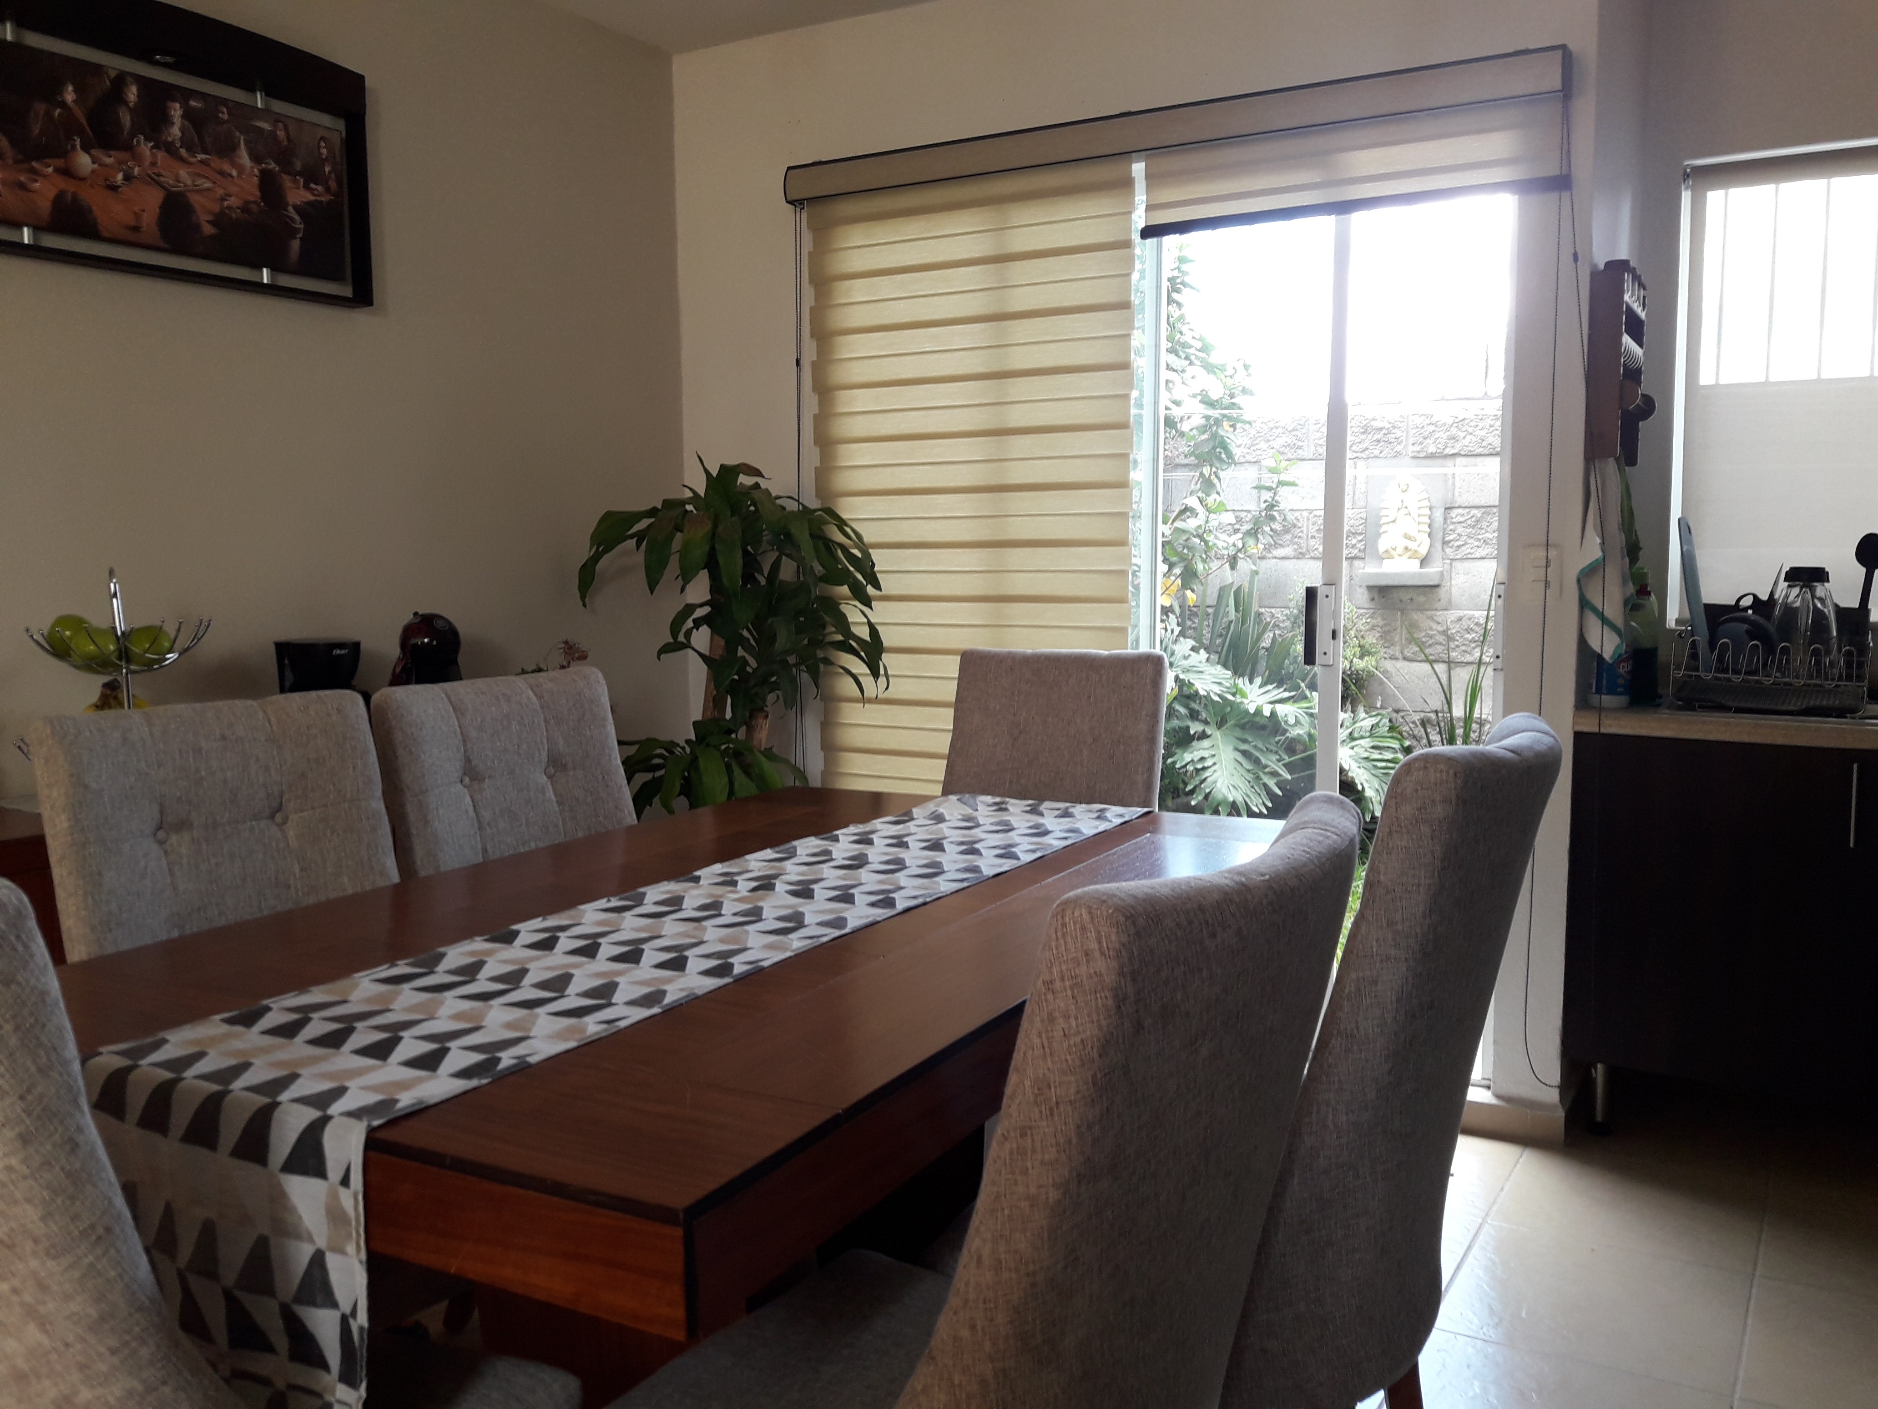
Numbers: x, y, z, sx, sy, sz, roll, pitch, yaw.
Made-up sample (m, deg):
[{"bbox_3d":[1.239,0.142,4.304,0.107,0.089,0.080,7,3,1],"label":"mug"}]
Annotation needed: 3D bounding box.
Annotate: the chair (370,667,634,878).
[{"bbox_3d":[-0.582,0.461,2.768,0.590,1.015,0.480,3,7,29],"label":"chair"}]

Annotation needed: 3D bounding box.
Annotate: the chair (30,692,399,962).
[{"bbox_3d":[-0.866,0.514,2.276,0.590,1.015,0.480,3,7,29],"label":"chair"}]

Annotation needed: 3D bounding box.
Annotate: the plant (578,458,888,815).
[{"bbox_3d":[-0.479,0.146,3.632,0.630,1.460,0.630,3,7,31],"label":"plant"}]

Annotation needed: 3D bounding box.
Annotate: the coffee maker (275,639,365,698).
[{"bbox_3d":[-1.195,0.001,2.945,0.190,0.260,0.155,3,7,31],"label":"coffee maker"}]

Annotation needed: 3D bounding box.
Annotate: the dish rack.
[{"bbox_3d":[1.730,-0.067,3.171,0.340,0.150,0.330,3,7,31],"label":"dish rack"}]

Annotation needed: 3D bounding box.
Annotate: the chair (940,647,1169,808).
[{"bbox_3d":[0.136,0.423,3.083,0.470,1.015,0.590,3,7,29],"label":"chair"}]

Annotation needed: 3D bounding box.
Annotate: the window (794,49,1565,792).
[{"bbox_3d":[0.429,-0.275,3.503,1.820,2.080,0.140,3,7,31],"label":"window"}]

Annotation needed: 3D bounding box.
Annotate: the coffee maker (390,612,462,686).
[{"bbox_3d":[-1.058,-0.041,3.151,0.220,0.300,0.155,3,7,31],"label":"coffee maker"}]

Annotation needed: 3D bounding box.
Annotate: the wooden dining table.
[{"bbox_3d":[-0.241,0.649,2.216,1.070,0.750,1.760,3,7,29],"label":"wooden dining table"}]

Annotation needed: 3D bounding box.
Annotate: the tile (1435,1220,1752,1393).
[{"bbox_3d":[1.090,0.991,2.517,0.440,0.010,0.440,3,7,31],"label":"tile"}]

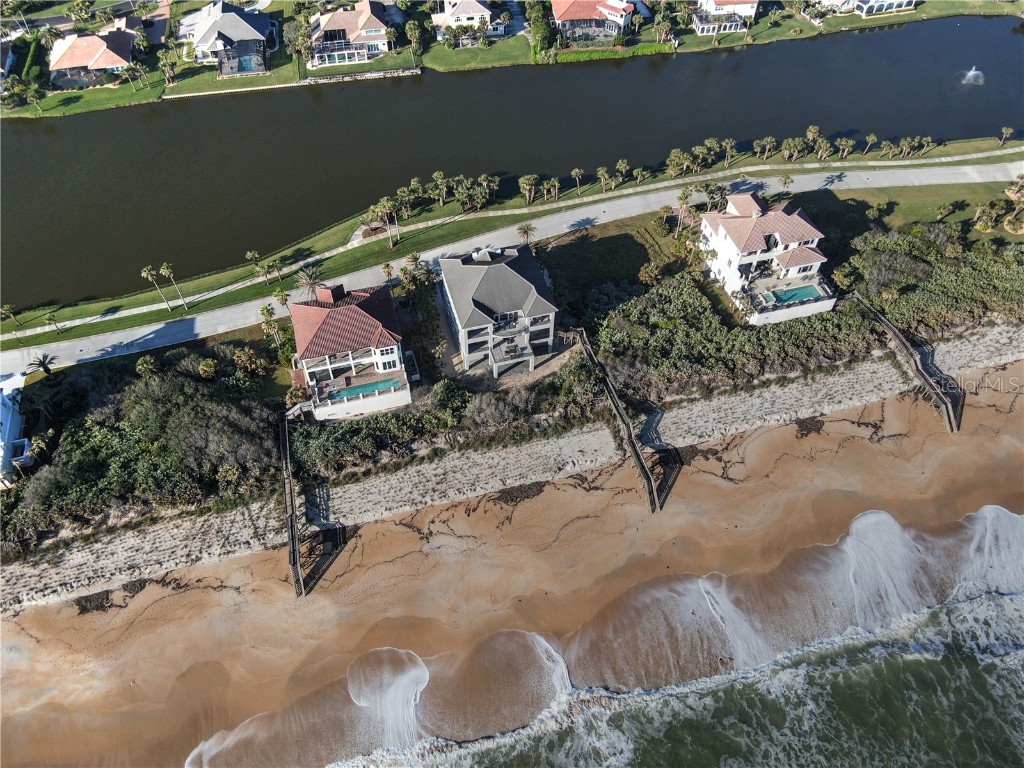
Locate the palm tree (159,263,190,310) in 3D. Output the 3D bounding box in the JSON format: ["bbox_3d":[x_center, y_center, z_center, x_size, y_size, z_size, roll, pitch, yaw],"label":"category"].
[{"bbox_3d":[-65.015,-18.657,137.893,3.000,11.900,3.000,1,49,0],"label":"palm tree"}]

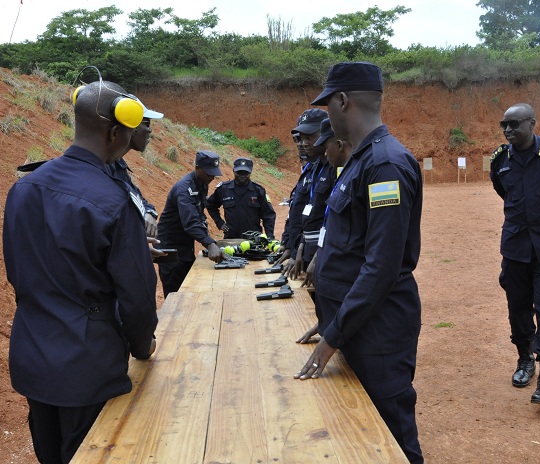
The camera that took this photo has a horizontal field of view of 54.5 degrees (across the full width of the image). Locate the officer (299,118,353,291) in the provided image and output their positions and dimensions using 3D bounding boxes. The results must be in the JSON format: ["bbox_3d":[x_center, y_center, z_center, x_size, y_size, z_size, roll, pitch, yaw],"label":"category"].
[{"bbox_3d":[0.363,0.217,2.948,0.430,1.680,0.520,-3,7,-22],"label":"officer"}]

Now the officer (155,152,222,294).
[{"bbox_3d":[-0.583,0.181,3.840,0.560,1.540,0.500,2,7,20],"label":"officer"}]

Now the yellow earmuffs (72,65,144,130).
[{"bbox_3d":[-0.502,-0.419,1.620,0.205,0.200,0.120,12,23,33],"label":"yellow earmuffs"}]

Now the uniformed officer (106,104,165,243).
[{"bbox_3d":[-0.612,0.288,2.219,0.420,1.700,0.500,-3,7,-17],"label":"uniformed officer"}]

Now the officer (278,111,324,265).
[{"bbox_3d":[0.258,0.057,3.602,0.400,1.750,0.500,-6,8,-36],"label":"officer"}]

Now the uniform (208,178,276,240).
[{"bbox_3d":[-0.268,0.111,4.921,0.600,1.220,0.360,-1,7,-1],"label":"uniform"}]

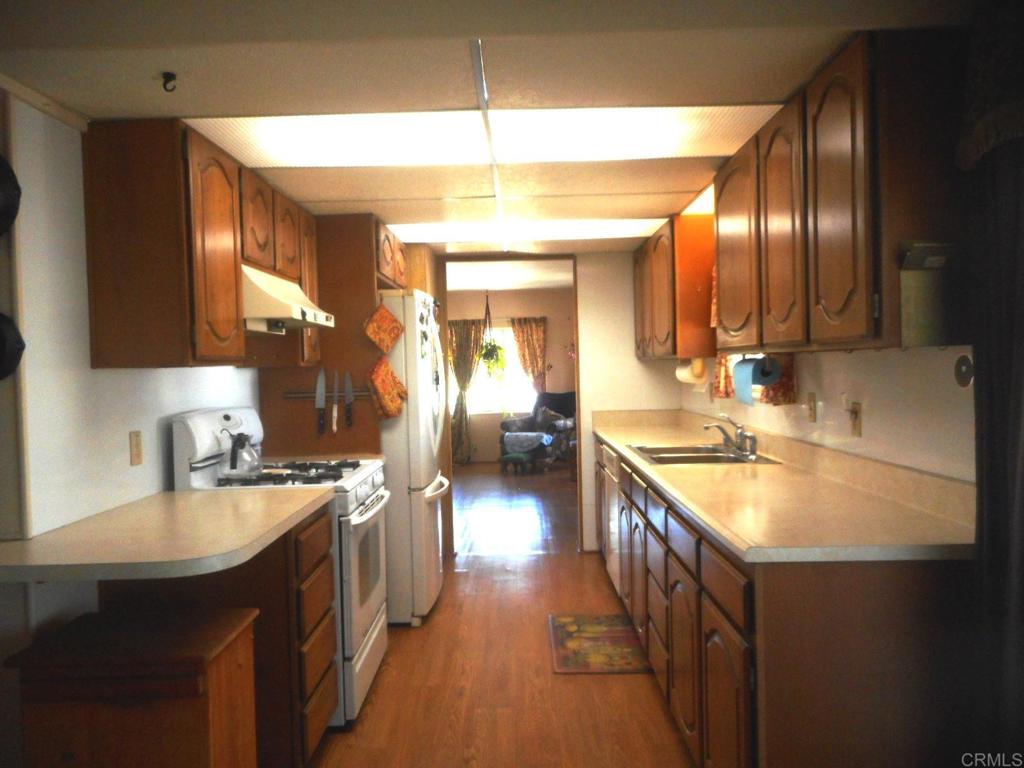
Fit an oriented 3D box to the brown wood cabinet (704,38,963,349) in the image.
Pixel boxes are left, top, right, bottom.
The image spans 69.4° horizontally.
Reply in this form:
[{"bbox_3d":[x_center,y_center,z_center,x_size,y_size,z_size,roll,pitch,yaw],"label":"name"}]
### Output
[{"bbox_3d":[1.027,-0.484,2.476,0.328,0.756,1.445,-1,2,1],"label":"brown wood cabinet"}]

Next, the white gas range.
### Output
[{"bbox_3d":[-0.924,0.696,3.154,0.687,1.199,0.760,-1,2,1],"label":"white gas range"}]

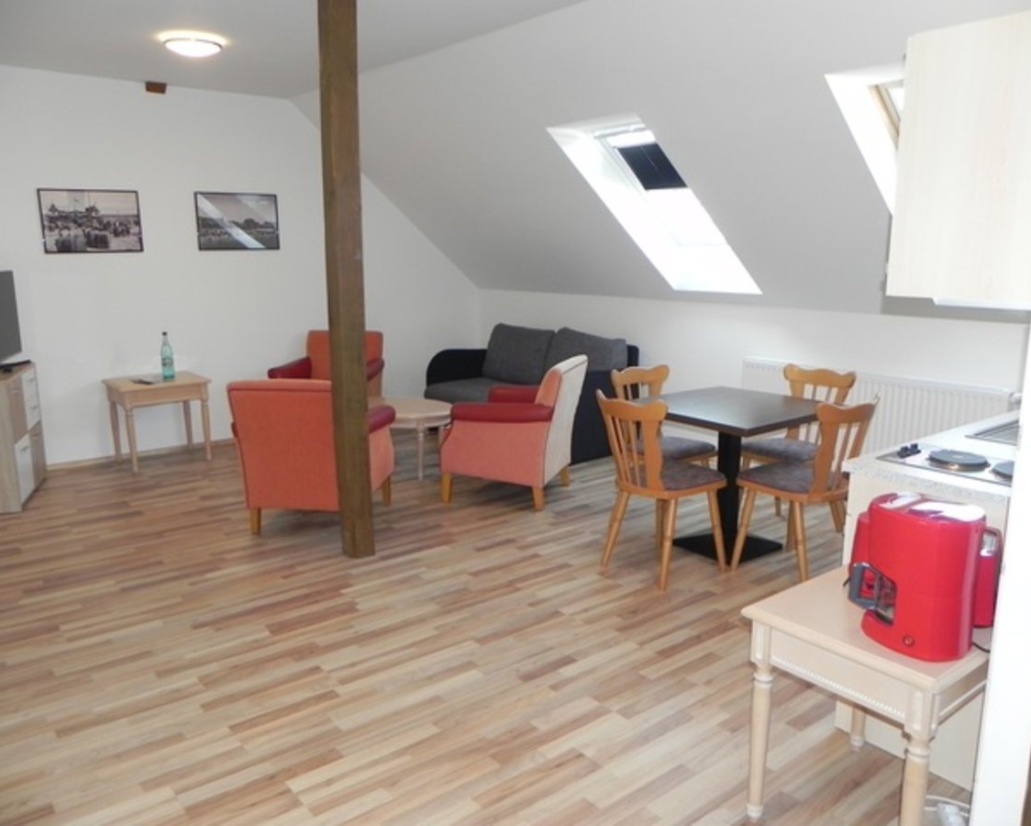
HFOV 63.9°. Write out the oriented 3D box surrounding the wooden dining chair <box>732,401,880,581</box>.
[{"bbox_3d":[1.302,0.320,3.740,0.450,0.865,0.490,-7,13,-32],"label":"wooden dining chair"}]

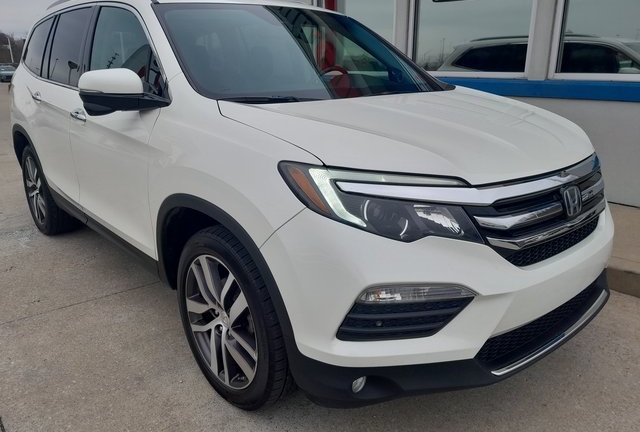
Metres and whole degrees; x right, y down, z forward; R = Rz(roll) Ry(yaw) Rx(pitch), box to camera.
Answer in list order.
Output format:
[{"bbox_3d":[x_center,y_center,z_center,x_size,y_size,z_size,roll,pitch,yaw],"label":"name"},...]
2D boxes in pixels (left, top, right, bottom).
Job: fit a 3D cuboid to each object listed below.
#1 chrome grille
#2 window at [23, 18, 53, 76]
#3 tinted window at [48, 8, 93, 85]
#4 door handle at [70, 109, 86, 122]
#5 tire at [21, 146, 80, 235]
[{"bbox_3d":[0.874,-0.044,1.873,1.000,0.310,0.200,-14,23,-40],"label":"chrome grille"},{"bbox_3d":[-2.093,-1.252,3.730,0.090,0.450,0.560,12,5,-45],"label":"window"},{"bbox_3d":[-1.629,-1.086,3.233,0.090,0.460,0.800,12,5,-45],"label":"tinted window"},{"bbox_3d":[-1.354,-0.568,2.781,0.060,0.060,0.230,-14,23,-40],"label":"door handle"},{"bbox_3d":[-2.209,-0.225,4.084,0.250,0.745,0.745,-14,23,-40],"label":"tire"}]

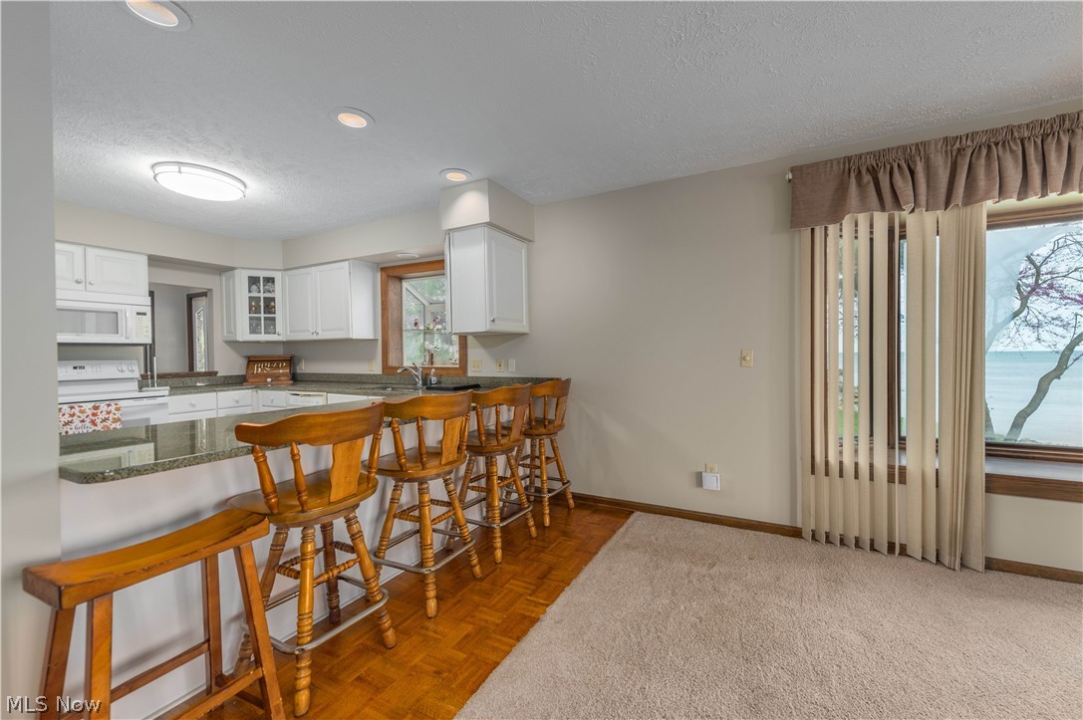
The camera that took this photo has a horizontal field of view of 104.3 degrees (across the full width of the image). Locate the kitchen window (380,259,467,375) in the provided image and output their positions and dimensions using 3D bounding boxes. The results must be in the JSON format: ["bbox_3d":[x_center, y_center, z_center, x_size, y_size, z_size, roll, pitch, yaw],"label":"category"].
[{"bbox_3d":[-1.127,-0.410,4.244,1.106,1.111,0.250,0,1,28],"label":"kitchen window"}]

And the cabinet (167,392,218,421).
[{"bbox_3d":[-3.530,0.737,4.091,0.614,0.860,0.395,0,1,28],"label":"cabinet"}]

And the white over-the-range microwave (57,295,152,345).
[{"bbox_3d":[-3.917,-0.361,3.604,0.389,0.426,0.771,0,1,28],"label":"white over-the-range microwave"}]

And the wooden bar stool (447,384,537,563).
[{"bbox_3d":[-0.302,0.663,2.663,0.470,0.985,0.530,0,1,38],"label":"wooden bar stool"}]

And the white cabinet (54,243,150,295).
[{"bbox_3d":[-3.955,-0.767,3.608,0.319,0.385,0.786,0,1,28],"label":"white cabinet"}]

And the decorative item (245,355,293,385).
[{"bbox_3d":[-2.885,0.110,4.536,0.440,0.300,0.280,-1,1,-16],"label":"decorative item"}]

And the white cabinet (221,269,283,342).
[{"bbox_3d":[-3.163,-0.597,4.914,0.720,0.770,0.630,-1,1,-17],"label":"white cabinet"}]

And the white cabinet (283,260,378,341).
[{"bbox_3d":[-2.297,-0.600,4.564,1.105,0.770,0.319,0,1,28],"label":"white cabinet"}]

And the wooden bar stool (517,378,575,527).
[{"bbox_3d":[-0.018,0.654,3.169,0.470,0.985,0.530,0,1,40],"label":"wooden bar stool"}]

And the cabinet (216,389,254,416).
[{"bbox_3d":[-3.359,0.731,4.416,0.614,0.860,0.340,0,1,28],"label":"cabinet"}]

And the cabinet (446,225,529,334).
[{"bbox_3d":[-0.408,-0.603,3.417,0.349,0.770,0.587,0,1,28],"label":"cabinet"}]

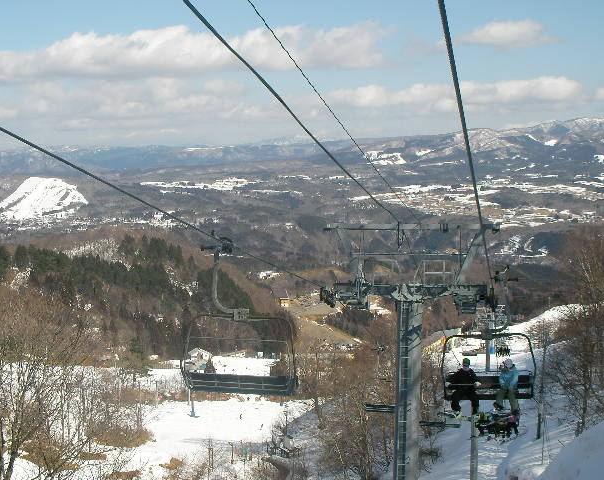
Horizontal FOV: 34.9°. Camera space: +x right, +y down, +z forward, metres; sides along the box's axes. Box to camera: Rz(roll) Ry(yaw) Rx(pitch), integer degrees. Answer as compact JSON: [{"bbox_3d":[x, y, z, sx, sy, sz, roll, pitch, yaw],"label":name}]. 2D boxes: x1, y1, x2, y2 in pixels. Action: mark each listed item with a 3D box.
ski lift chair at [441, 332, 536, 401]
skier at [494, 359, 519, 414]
[{"bbox_3d":[4.404,2.987,22.700,2.150,1.520,0.800,1,6,12],"label":"ski lift chair"},{"bbox_3d":[4.775,3.398,22.450,0.540,1.200,0.800,1,6,12],"label":"skier"}]

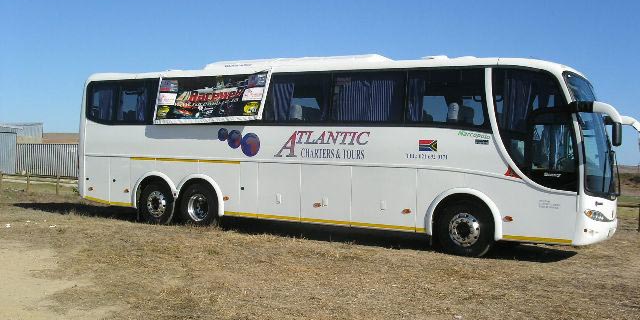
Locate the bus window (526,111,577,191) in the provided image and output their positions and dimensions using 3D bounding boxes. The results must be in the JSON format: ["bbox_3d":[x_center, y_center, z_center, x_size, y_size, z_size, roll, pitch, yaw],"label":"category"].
[{"bbox_3d":[3.959,-0.175,12.069,0.800,1.330,0.080,2,3,31],"label":"bus window"}]

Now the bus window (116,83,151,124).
[{"bbox_3d":[-4.510,-1.372,17.034,1.100,0.970,0.070,2,3,31],"label":"bus window"}]

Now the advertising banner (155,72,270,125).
[{"bbox_3d":[-2.481,-1.374,15.611,3.100,1.100,0.060,2,-11,31],"label":"advertising banner"}]

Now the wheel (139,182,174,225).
[{"bbox_3d":[-3.784,1.046,16.857,1.010,1.010,0.360,2,3,31],"label":"wheel"}]

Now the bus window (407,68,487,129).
[{"bbox_3d":[2.335,-1.128,12.978,1.520,1.050,0.070,2,3,31],"label":"bus window"}]

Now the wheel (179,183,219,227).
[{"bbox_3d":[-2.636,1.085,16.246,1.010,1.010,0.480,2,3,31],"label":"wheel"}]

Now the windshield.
[{"bbox_3d":[5.038,-0.445,12.873,0.720,2.250,2.400,2,3,31],"label":"windshield"}]

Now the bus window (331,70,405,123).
[{"bbox_3d":[0.932,-1.209,13.808,1.550,1.000,0.070,2,3,31],"label":"bus window"}]

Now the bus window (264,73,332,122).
[{"bbox_3d":[-0.468,-1.260,14.638,1.580,1.020,0.070,2,3,31],"label":"bus window"}]

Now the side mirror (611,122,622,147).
[{"bbox_3d":[4.848,-0.421,11.474,0.130,0.400,0.230,3,3,43],"label":"side mirror"}]

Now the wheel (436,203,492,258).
[{"bbox_3d":[2.727,1.264,12.963,1.020,1.020,0.310,2,3,31],"label":"wheel"}]

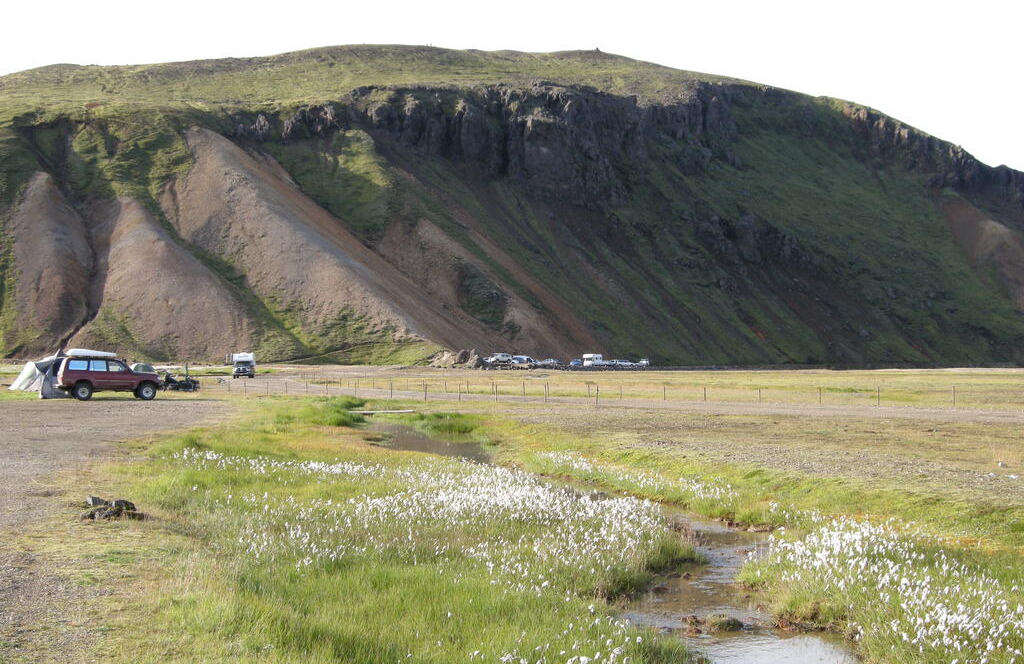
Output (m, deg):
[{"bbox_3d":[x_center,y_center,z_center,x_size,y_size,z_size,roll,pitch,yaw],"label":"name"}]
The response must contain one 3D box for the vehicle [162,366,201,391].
[{"bbox_3d":[-18.800,2.810,78.700,2.350,1.200,0.900,0,-1,-13],"label":"vehicle"}]

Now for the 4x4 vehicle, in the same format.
[{"bbox_3d":[-18.800,2.160,64.600,4.780,2.030,1.930,1,-2,-26],"label":"4x4 vehicle"}]

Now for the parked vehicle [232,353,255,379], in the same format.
[{"bbox_3d":[-32.150,4.020,167.000,2.300,3.000,6.200,0,-1,-6],"label":"parked vehicle"}]

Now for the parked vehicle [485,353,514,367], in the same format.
[{"bbox_3d":[-1.950,5.050,265.000,4.500,1.850,1.820,1,-2,-32],"label":"parked vehicle"}]

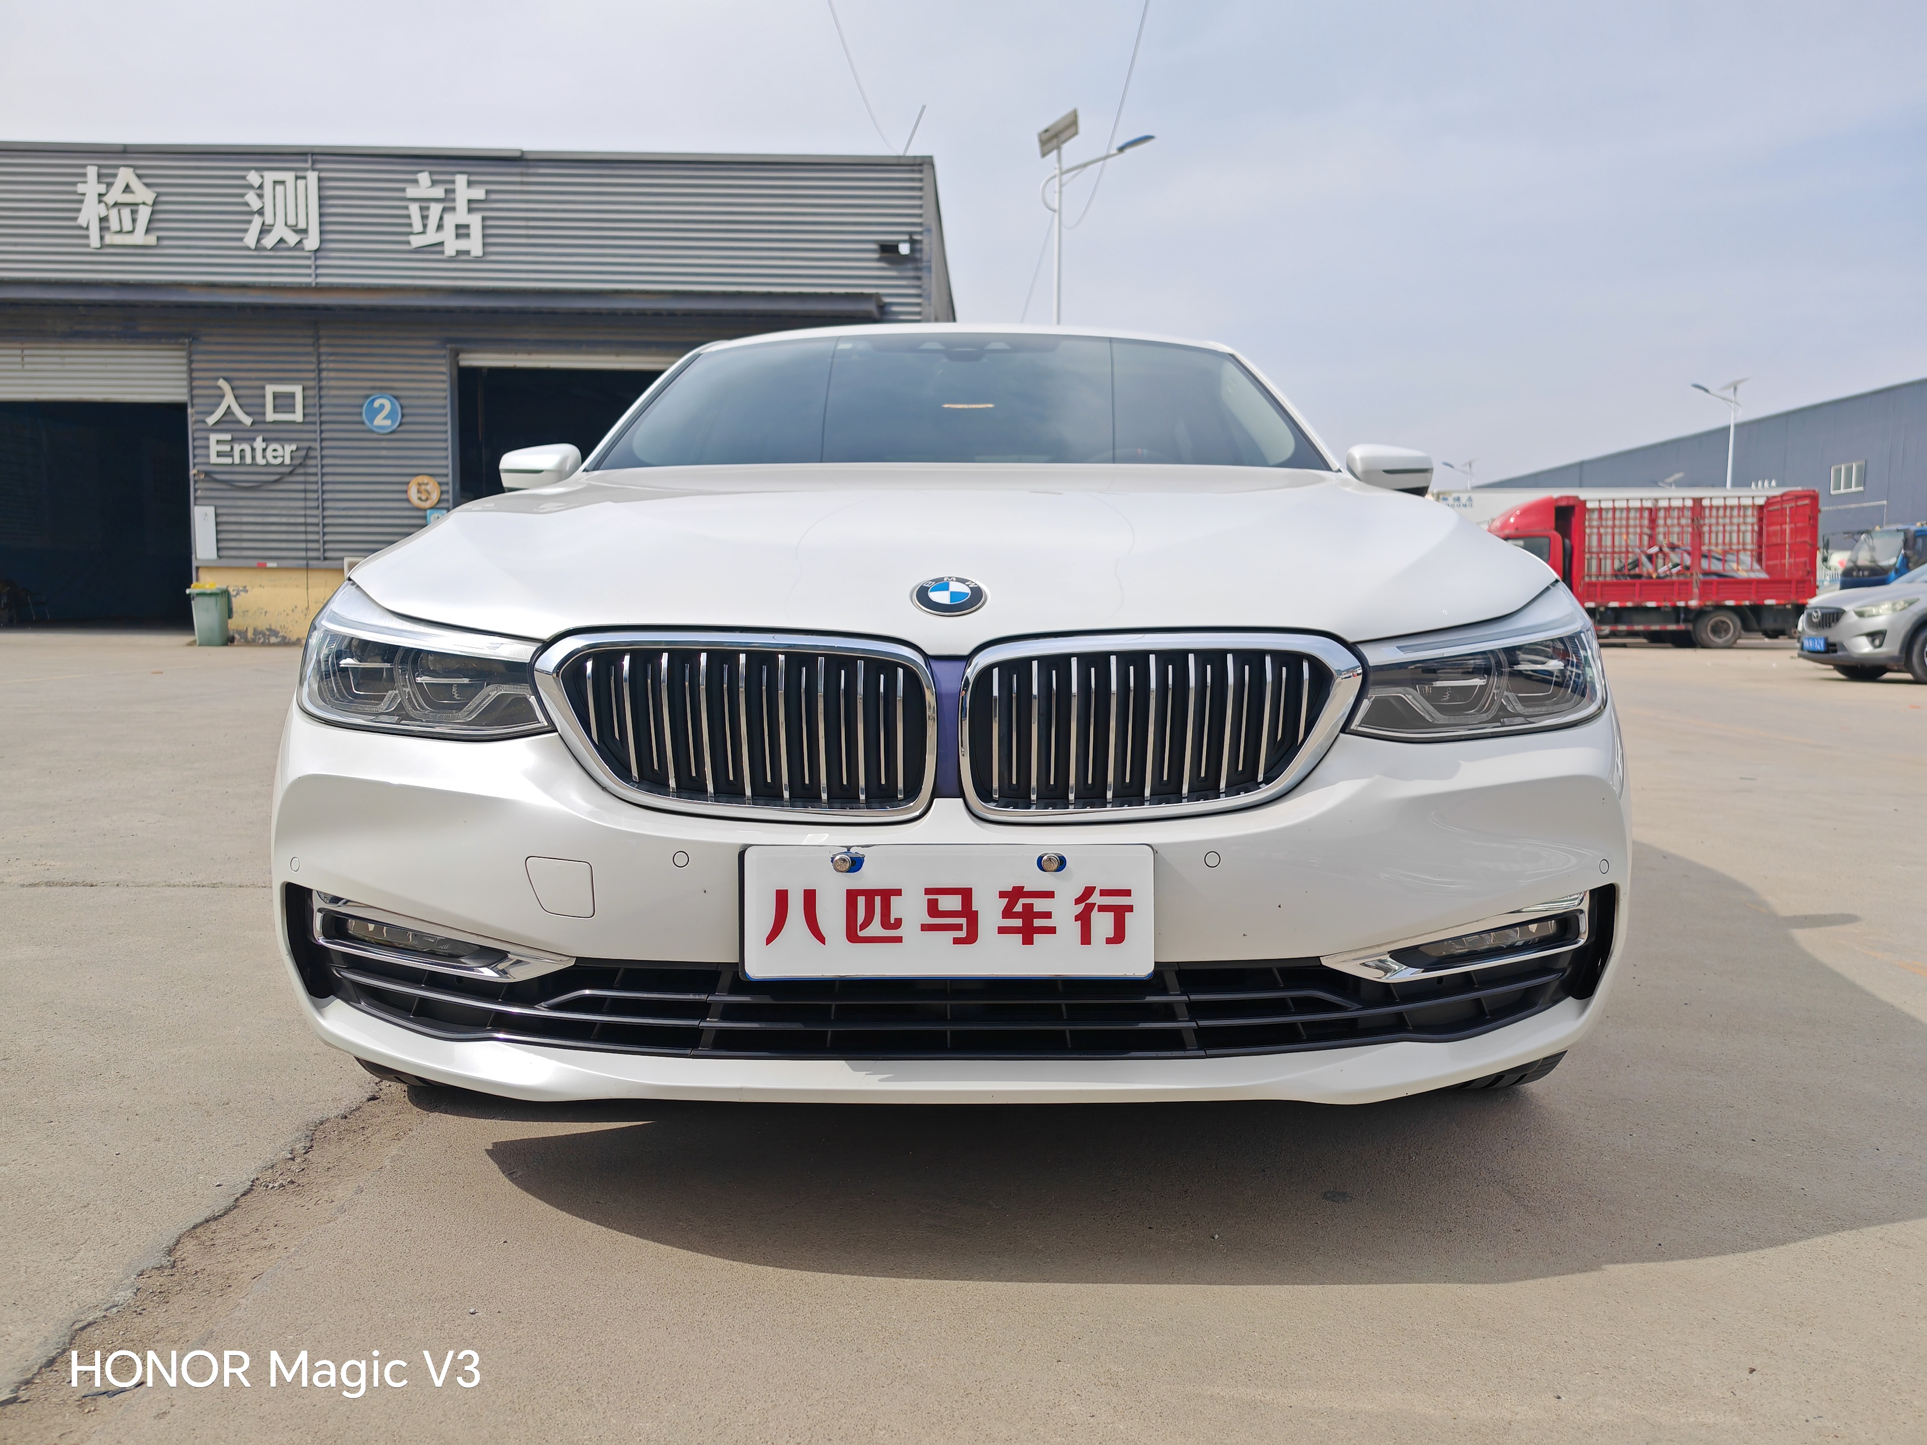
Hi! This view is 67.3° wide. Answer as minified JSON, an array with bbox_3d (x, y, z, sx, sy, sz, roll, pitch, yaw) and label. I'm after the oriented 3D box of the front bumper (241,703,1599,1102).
[{"bbox_3d":[-0.011,0.201,1.856,1.860,0.440,0.550,0,4,1],"label":"front bumper"}]

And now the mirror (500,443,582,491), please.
[{"bbox_3d":[-0.965,-0.573,3.350,0.225,0.150,0.160,0,4,1],"label":"mirror"}]

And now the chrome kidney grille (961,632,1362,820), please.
[{"bbox_3d":[0.231,0.003,1.645,0.450,0.200,0.140,0,4,-5],"label":"chrome kidney grille"}]

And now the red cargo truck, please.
[{"bbox_3d":[13.020,-2.960,28.300,6.100,2.970,2.200,0,4,6],"label":"red cargo truck"}]

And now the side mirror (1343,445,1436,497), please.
[{"bbox_3d":[0.980,-0.573,3.350,0.225,0.150,0.160,0,4,1],"label":"side mirror"}]

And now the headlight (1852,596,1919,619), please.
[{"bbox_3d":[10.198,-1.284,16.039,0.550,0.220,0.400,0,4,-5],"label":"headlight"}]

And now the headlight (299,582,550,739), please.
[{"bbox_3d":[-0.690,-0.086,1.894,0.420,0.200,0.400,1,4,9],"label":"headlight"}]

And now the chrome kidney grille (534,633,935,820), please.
[{"bbox_3d":[-0.267,0.003,1.645,0.450,0.200,0.140,1,4,7],"label":"chrome kidney grille"}]

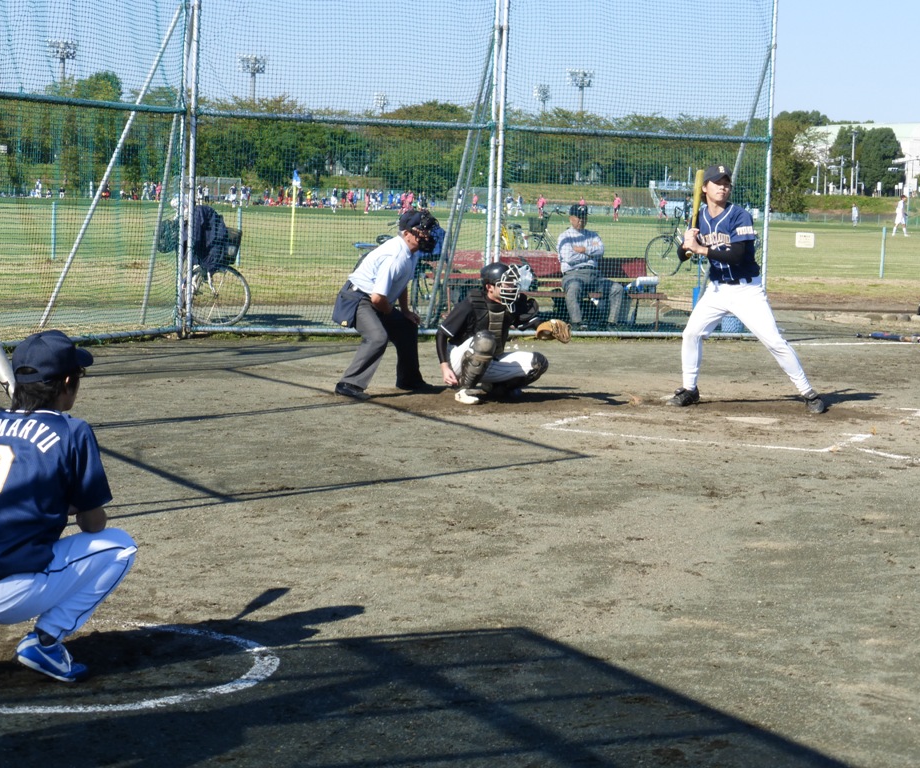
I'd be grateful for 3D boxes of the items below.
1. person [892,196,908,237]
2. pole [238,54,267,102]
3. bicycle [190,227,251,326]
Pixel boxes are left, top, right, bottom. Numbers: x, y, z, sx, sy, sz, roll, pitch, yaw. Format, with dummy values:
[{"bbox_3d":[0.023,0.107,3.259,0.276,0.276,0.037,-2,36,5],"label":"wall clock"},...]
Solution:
[{"bbox_3d":[17.907,-6.850,95.000,0.620,1.700,0.500,2,5,6],"label":"person"},{"bbox_3d":[-38.363,-47.011,430.000,5.200,27.000,2.000,3,5,11],"label":"pole"},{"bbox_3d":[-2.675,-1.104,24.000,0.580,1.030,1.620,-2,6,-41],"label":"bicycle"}]

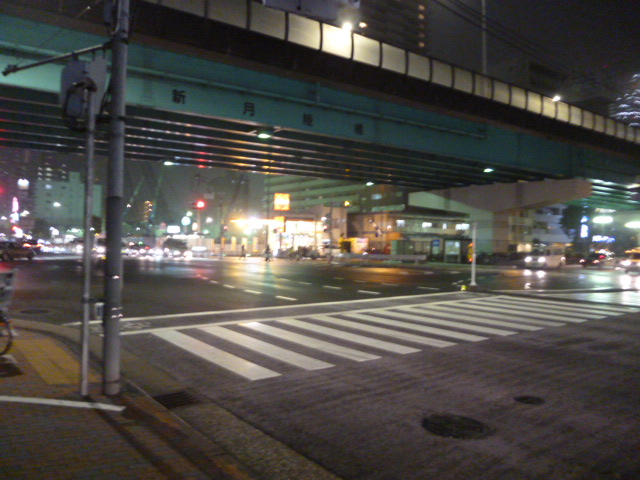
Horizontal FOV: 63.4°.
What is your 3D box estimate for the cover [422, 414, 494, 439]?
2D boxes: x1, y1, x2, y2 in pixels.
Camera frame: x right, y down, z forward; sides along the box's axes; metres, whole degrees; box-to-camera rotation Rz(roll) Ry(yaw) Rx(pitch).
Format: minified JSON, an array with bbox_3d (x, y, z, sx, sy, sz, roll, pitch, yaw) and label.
[{"bbox_3d":[1.395,1.896,5.237,0.690,0.040,0.690,1,0,0],"label":"cover"}]

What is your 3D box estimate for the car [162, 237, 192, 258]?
[{"bbox_3d":[-12.200,0.730,44.000,1.700,1.680,4.300,1,0,-27],"label":"car"}]

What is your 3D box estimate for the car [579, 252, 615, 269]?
[{"bbox_3d":[24.950,1.810,46.500,4.200,1.420,1.680,1,0,-43],"label":"car"}]

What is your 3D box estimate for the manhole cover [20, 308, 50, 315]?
[{"bbox_3d":[-6.714,1.694,12.189,0.620,0.040,0.620,1,0,0],"label":"manhole cover"}]

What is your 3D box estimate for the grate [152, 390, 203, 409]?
[{"bbox_3d":[-1.648,1.839,5.955,0.430,0.050,0.440,1,0,-36],"label":"grate"}]

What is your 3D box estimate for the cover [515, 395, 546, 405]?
[{"bbox_3d":[2.495,1.899,6.115,0.350,0.040,0.350,1,0,0],"label":"cover"}]

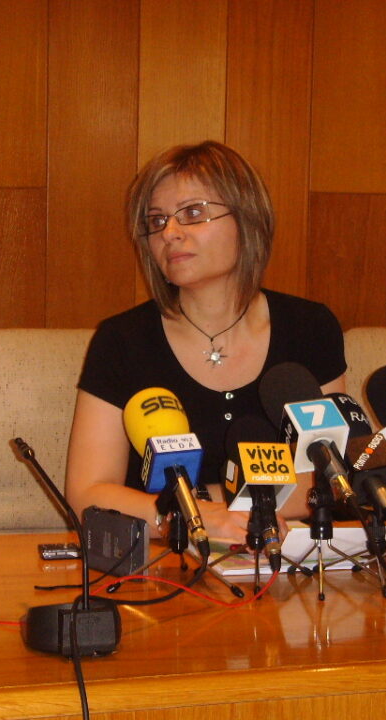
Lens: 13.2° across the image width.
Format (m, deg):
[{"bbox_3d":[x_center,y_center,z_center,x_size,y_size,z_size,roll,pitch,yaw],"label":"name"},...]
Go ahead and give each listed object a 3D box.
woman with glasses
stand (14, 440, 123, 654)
[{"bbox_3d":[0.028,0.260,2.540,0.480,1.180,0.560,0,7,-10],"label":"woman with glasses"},{"bbox_3d":[-0.155,0.215,1.940,0.108,0.203,0.205,-2,8,-22],"label":"stand"}]

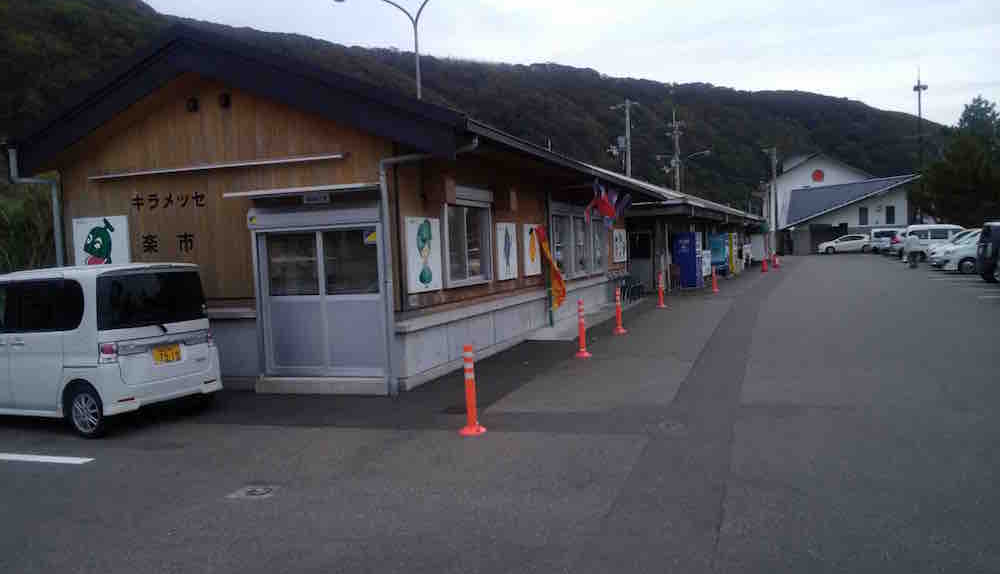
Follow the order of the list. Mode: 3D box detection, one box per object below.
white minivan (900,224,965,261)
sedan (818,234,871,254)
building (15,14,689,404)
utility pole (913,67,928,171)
[{"bbox_3d":[22.514,-2.340,38.968,4.500,1.840,1.700,-2,3,20],"label":"white minivan"},{"bbox_3d":[25.972,-3.291,57.805,4.450,1.480,1.740,-2,3,20],"label":"sedan"},{"bbox_3d":[-0.576,-1.592,18.525,7.050,4.780,18.260,-2,3,20],"label":"building"},{"bbox_3d":[43.577,-13.586,80.466,1.450,17.700,0.700,-2,3,24],"label":"utility pole"}]

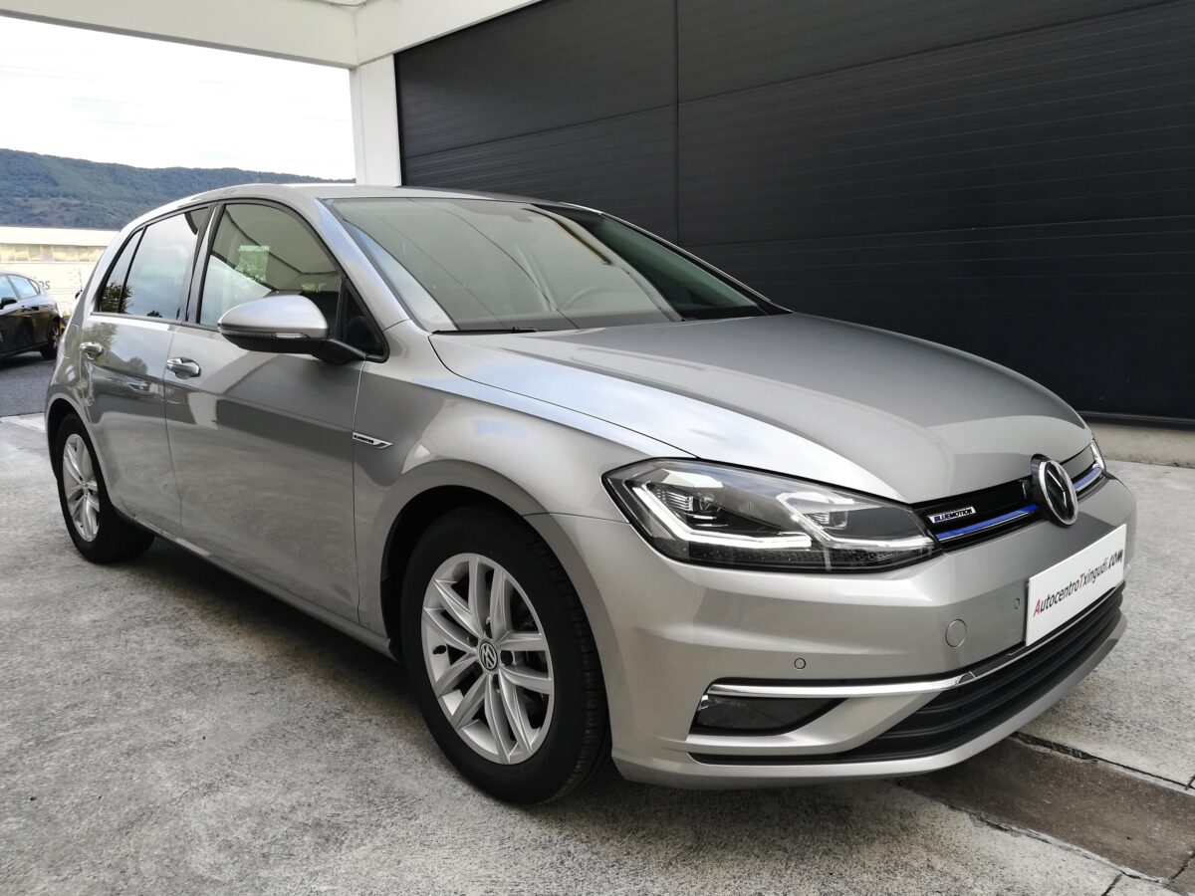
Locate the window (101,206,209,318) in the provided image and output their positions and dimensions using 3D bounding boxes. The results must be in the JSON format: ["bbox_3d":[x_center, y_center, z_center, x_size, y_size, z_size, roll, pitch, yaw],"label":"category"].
[{"bbox_3d":[-1.542,-0.630,3.126,0.820,0.386,0.050,8,-9,43],"label":"window"}]

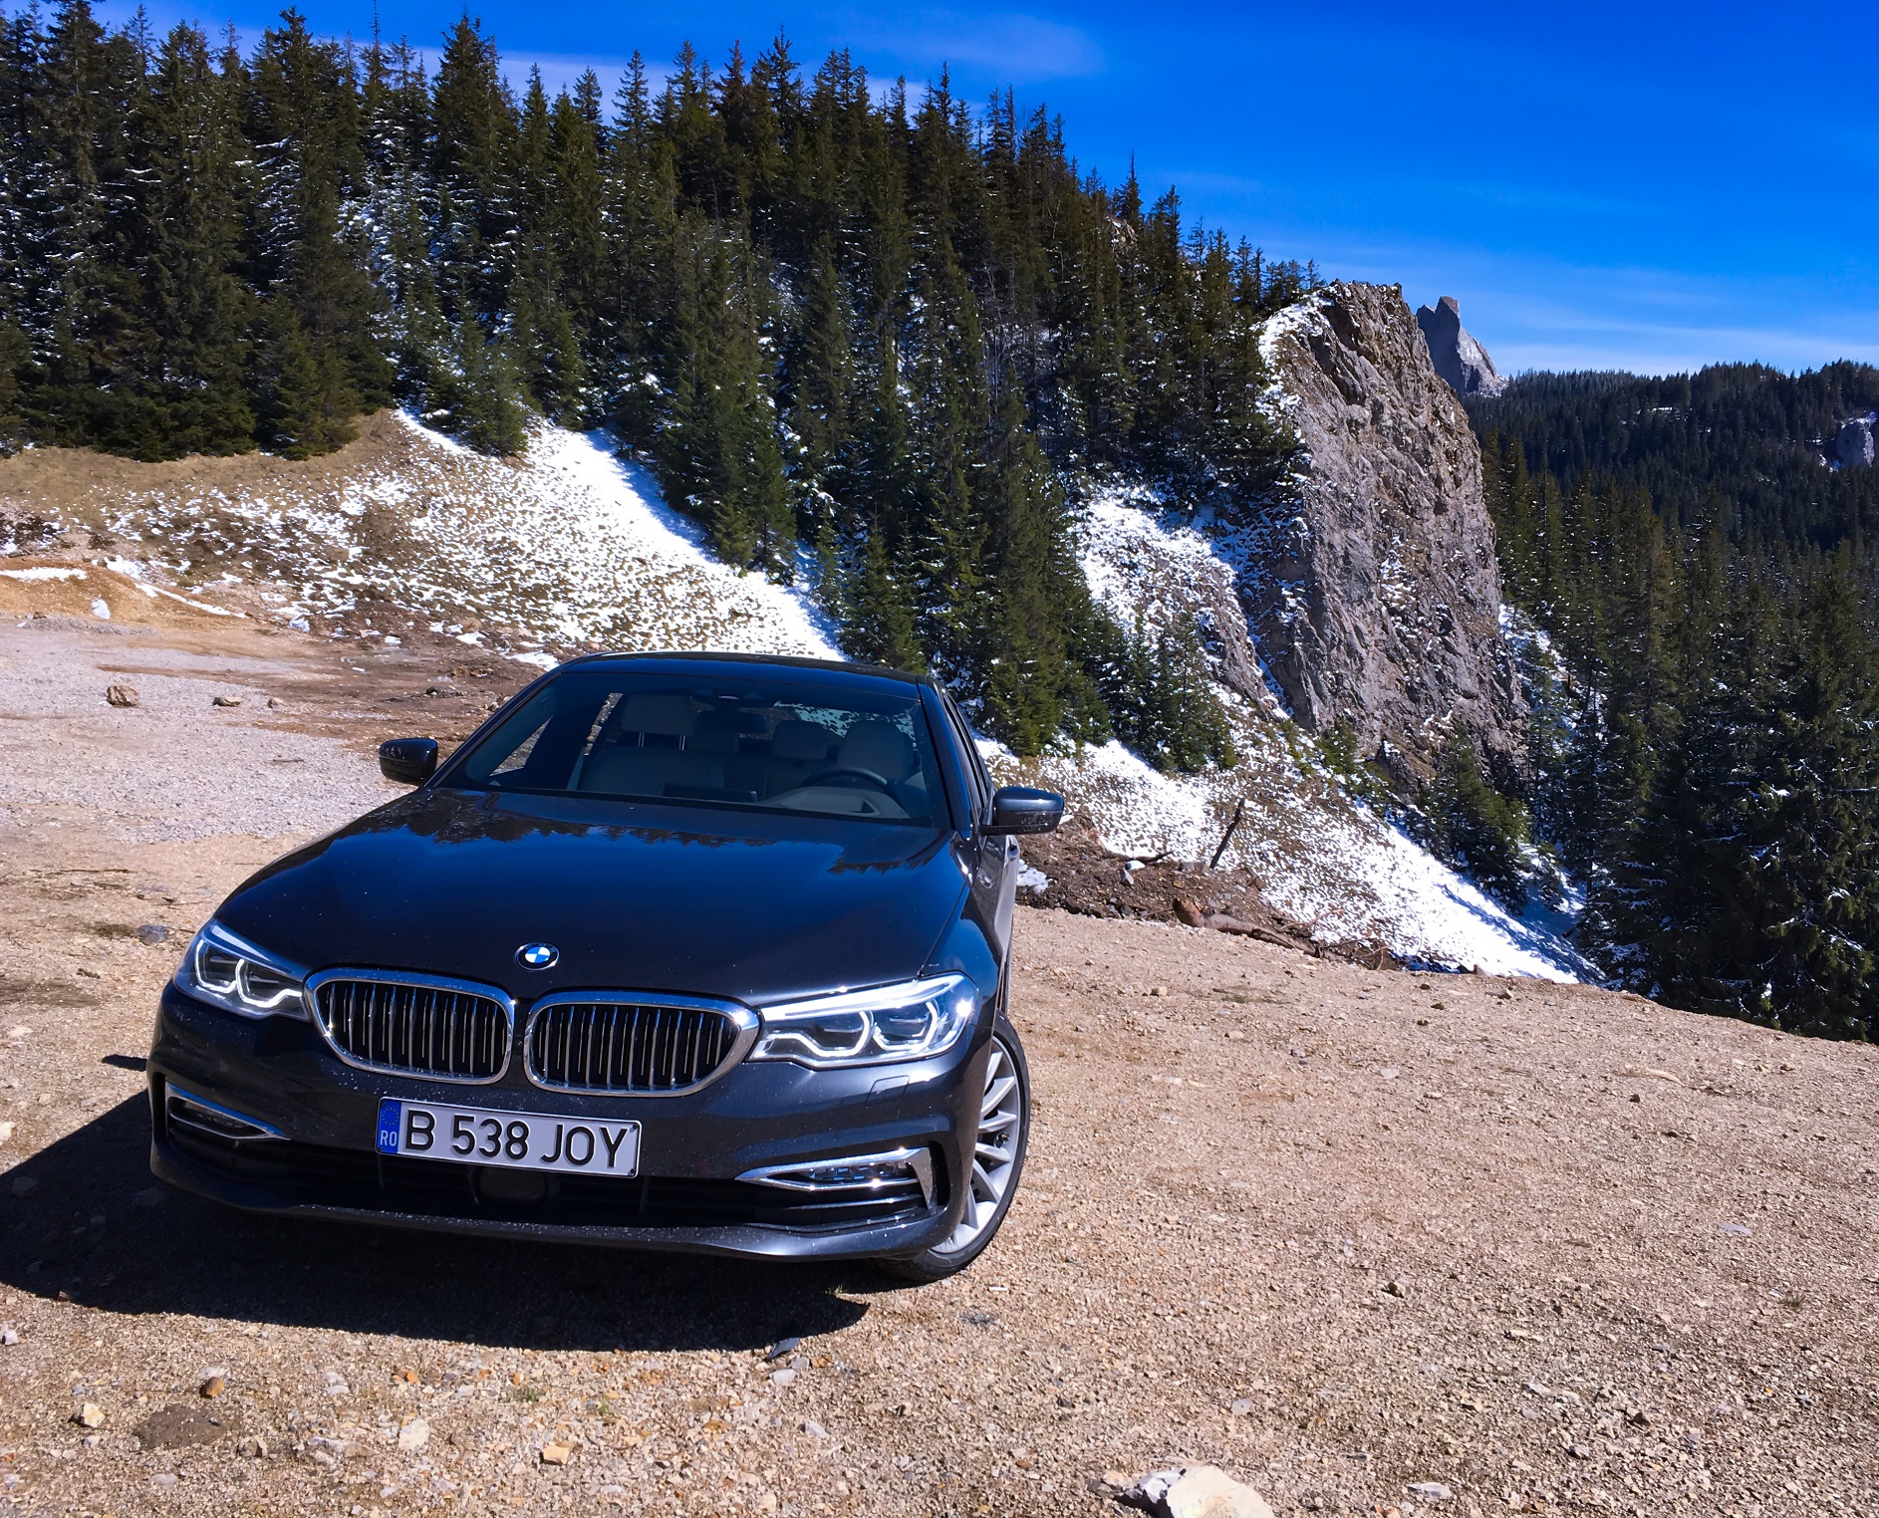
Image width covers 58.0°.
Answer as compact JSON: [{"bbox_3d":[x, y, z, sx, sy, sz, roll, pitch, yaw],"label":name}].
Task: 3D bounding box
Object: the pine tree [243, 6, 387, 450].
[{"bbox_3d":[-21.150,-17.830,57.500,4.600,14.500,4.600,0,4,0],"label":"pine tree"}]

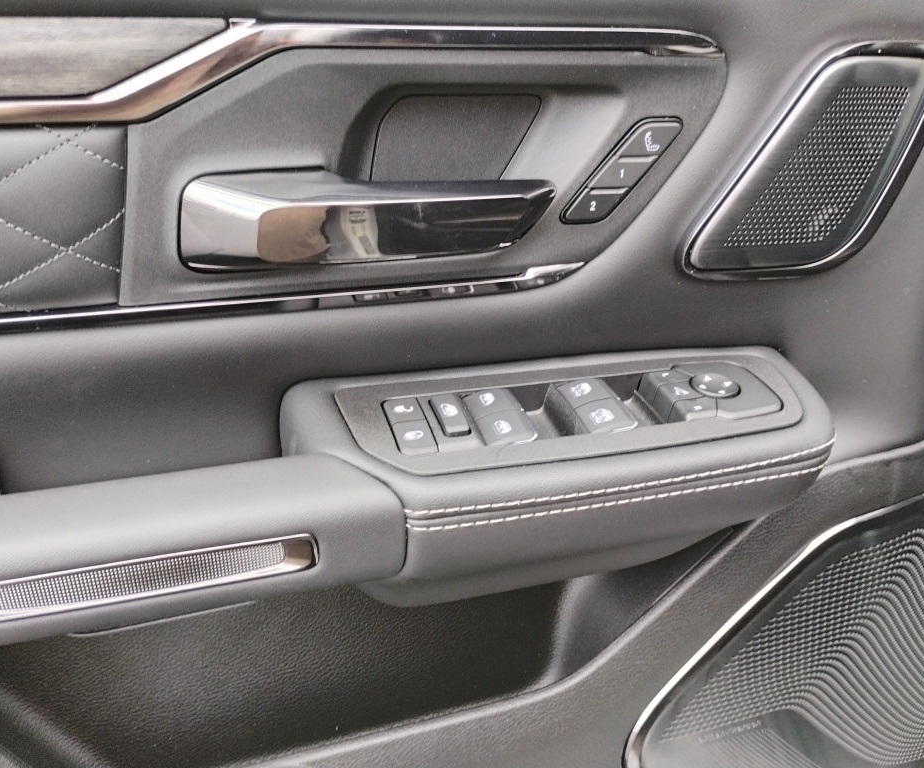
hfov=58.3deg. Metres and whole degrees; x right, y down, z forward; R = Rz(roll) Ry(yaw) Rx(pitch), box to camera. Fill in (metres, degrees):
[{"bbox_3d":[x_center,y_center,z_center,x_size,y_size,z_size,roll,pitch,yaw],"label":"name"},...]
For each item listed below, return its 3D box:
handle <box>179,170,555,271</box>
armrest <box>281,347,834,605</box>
[{"bbox_3d":[-0.039,-0.066,0.358,0.156,0.039,0.047,-6,32,-15],"label":"handle"},{"bbox_3d":[0.049,0.041,0.409,0.257,0.068,0.093,-6,32,-15],"label":"armrest"}]

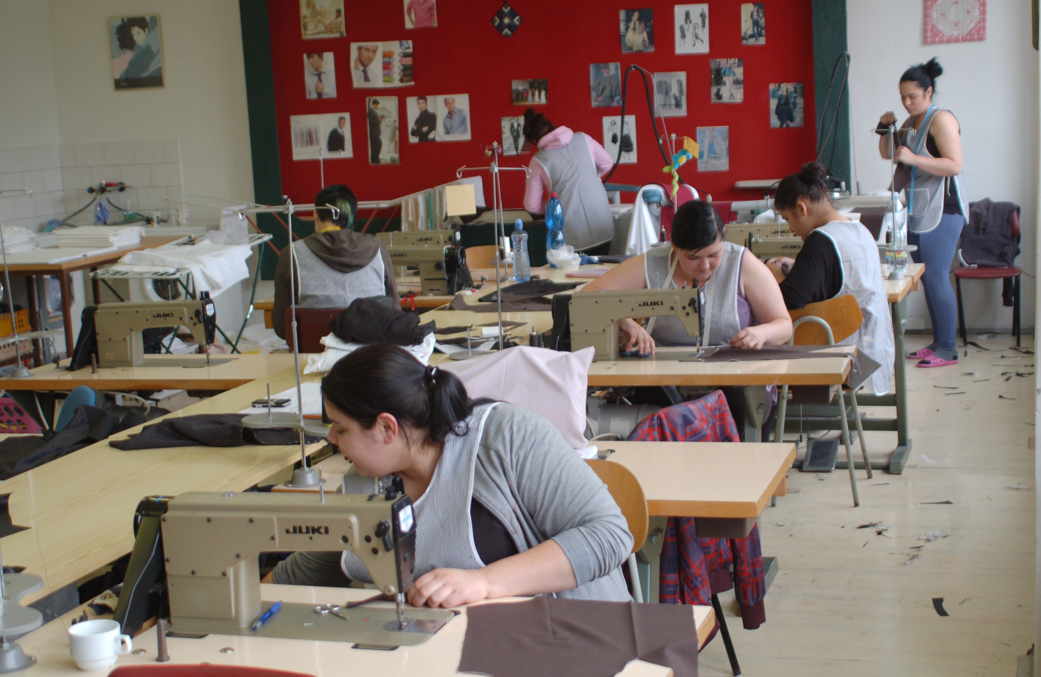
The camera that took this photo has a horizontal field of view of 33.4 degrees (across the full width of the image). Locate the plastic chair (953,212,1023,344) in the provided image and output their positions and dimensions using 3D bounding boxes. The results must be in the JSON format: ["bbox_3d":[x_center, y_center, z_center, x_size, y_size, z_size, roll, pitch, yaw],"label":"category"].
[{"bbox_3d":[2.738,-0.376,10.139,0.430,0.790,0.490,-1,9,11],"label":"plastic chair"}]

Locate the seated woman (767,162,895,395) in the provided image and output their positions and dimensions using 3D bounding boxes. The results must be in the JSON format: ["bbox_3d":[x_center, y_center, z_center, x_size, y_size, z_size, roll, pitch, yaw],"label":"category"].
[{"bbox_3d":[1.207,-0.049,7.004,0.483,1.288,0.664,-9,10,-35],"label":"seated woman"}]

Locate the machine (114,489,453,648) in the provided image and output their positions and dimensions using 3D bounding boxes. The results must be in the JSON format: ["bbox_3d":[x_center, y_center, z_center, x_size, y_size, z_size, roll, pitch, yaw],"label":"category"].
[{"bbox_3d":[-0.406,0.367,2.982,0.565,0.245,0.190,-1,8,17],"label":"machine"}]

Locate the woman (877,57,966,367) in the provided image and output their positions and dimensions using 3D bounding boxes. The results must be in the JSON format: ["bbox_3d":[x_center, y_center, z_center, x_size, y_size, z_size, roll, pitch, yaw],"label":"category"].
[{"bbox_3d":[2.205,-0.694,9.486,0.440,1.670,0.450,-6,9,-18],"label":"woman"}]

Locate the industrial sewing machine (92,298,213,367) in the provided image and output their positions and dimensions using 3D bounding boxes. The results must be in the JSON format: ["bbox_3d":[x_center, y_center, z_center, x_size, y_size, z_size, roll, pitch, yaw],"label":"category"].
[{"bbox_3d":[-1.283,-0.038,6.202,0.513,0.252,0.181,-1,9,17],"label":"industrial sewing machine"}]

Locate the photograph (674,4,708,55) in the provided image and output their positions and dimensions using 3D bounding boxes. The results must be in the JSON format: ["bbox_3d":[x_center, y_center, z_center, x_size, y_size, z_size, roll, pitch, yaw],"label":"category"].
[{"bbox_3d":[1.079,-1.941,10.885,0.215,0.308,0.010,-1,9,17],"label":"photograph"}]

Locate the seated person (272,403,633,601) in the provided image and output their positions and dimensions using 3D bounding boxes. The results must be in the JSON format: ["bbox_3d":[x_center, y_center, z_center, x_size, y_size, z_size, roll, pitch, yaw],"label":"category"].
[{"bbox_3d":[-0.135,0.596,3.345,0.700,1.210,0.780,2,10,29],"label":"seated person"}]

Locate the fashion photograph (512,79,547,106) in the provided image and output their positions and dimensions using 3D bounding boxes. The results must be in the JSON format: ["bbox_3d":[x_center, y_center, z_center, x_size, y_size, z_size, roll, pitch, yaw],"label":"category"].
[{"bbox_3d":[0.062,-1.598,11.257,0.237,0.161,0.010,-1,9,17],"label":"fashion photograph"}]

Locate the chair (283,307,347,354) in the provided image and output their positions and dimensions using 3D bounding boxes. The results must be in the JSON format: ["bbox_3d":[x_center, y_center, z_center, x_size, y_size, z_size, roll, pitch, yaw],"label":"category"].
[{"bbox_3d":[-0.684,0.242,7.351,0.453,0.815,0.523,-1,9,17],"label":"chair"}]

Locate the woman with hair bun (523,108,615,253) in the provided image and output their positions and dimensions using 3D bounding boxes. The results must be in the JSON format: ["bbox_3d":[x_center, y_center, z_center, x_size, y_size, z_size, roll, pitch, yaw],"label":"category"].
[{"bbox_3d":[0.313,-0.603,10.002,0.530,1.520,0.500,-1,9,9],"label":"woman with hair bun"}]

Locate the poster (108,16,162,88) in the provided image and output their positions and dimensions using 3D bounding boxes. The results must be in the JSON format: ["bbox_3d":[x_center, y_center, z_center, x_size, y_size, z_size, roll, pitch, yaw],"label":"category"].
[{"bbox_3d":[-2.557,-1.897,11.527,0.382,0.482,0.020,0,9,17],"label":"poster"}]

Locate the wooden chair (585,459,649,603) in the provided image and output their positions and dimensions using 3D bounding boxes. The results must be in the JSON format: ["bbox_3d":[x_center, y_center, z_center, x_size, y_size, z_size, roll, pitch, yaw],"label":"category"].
[{"bbox_3d":[0.041,0.724,3.641,0.420,0.860,0.490,0,9,17],"label":"wooden chair"}]

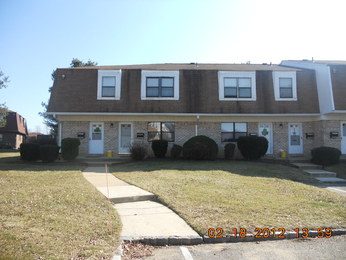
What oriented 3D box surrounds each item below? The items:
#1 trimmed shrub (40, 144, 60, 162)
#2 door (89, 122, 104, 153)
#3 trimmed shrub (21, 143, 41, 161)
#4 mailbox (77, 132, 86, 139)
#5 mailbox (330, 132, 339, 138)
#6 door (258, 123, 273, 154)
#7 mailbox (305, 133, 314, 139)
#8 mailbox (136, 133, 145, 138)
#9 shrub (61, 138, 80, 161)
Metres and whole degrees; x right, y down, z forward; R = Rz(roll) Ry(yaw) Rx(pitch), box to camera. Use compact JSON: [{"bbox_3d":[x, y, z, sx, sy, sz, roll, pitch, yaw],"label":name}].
[{"bbox_3d":[-7.382,1.421,16.297,1.165,1.045,1.165,0,-4,-1],"label":"trimmed shrub"},{"bbox_3d":[-5.069,0.577,18.003,0.959,2.082,0.090,0,-4,-1],"label":"door"},{"bbox_3d":[-9.151,1.413,17.345,1.250,1.150,1.200,0,-4,-1],"label":"trimmed shrub"},{"bbox_3d":[-6.053,0.371,17.897,0.505,0.370,0.160,0,-4,-1],"label":"mailbox"},{"bbox_3d":[10.597,0.360,17.701,0.450,0.330,0.160,0,-4,-1],"label":"mailbox"},{"bbox_3d":[6.280,0.594,18.230,0.983,2.088,0.090,0,-4,-1],"label":"door"},{"bbox_3d":[9.372,0.391,18.518,0.480,0.330,0.160,0,-4,-1],"label":"mailbox"},{"bbox_3d":[-2.179,0.371,18.219,0.450,0.320,0.160,0,-4,-1],"label":"mailbox"},{"bbox_3d":[-6.250,1.203,16.535,1.175,1.376,1.175,0,-4,-1],"label":"shrub"}]

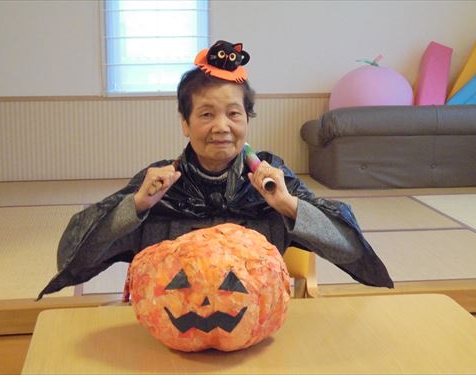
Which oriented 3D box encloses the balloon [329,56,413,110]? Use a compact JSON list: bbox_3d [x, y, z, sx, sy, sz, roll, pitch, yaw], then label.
[{"bbox_3d":[0.817,-0.516,5.676,0.520,0.560,0.520,-2,10,-8],"label":"balloon"}]

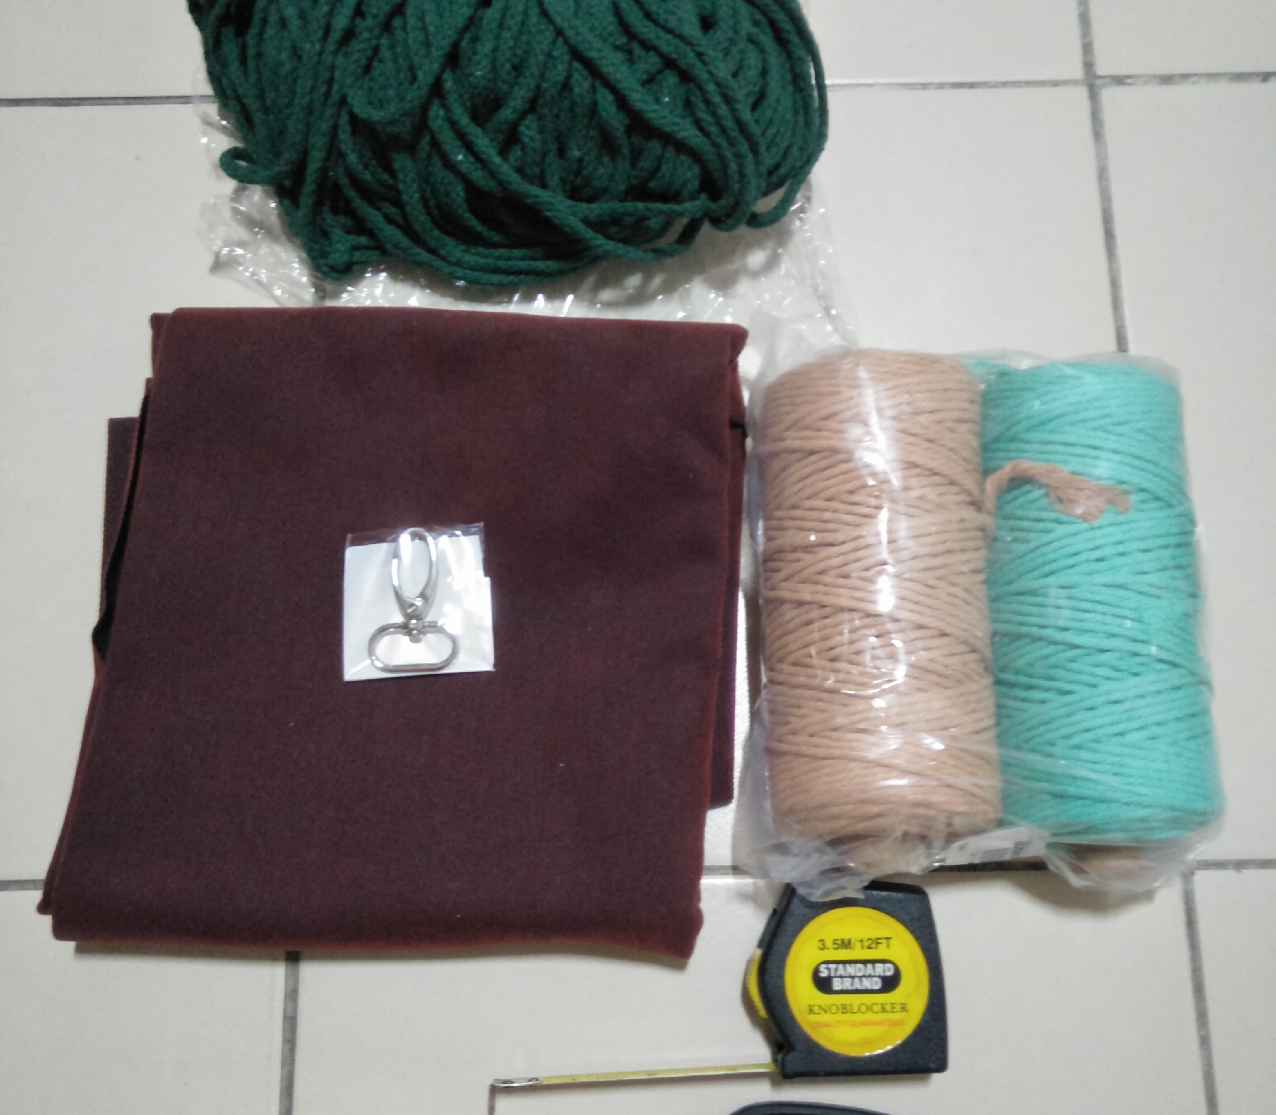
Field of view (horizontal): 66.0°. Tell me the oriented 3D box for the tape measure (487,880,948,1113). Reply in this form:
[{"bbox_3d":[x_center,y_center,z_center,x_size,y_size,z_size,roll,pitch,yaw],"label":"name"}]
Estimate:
[{"bbox_3d":[0.022,0.140,0.315,0.140,0.033,0.062,-3,79,0],"label":"tape measure"}]

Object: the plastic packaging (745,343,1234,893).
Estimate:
[{"bbox_3d":[0.110,0.021,0.319,0.144,0.072,0.169,0,79,1],"label":"plastic packaging"}]

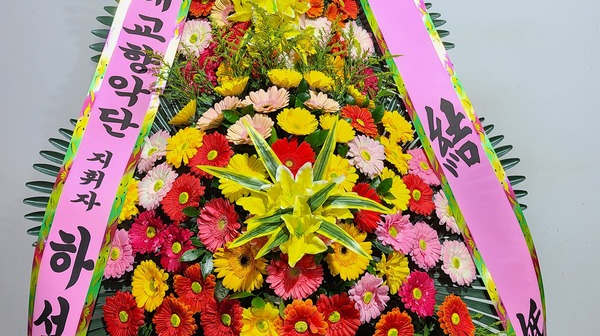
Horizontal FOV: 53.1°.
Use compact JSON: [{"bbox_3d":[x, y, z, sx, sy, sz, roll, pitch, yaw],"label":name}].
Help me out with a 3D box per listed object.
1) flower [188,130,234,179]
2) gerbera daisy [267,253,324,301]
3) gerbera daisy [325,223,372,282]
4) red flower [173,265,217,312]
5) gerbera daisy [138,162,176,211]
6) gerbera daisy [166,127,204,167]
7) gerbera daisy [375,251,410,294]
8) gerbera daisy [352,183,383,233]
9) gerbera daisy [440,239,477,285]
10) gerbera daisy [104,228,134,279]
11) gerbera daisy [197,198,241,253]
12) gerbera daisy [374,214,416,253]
[{"bbox_3d":[-0.190,-0.029,1.290,0.107,0.107,0.037,3,-16,17],"label":"flower"},{"bbox_3d":[-0.009,0.214,1.200,0.113,0.113,0.042,-1,0,0],"label":"gerbera daisy"},{"bbox_3d":[0.093,0.167,1.199,0.113,0.113,0.042,-4,1,-22],"label":"gerbera daisy"},{"bbox_3d":[-0.235,0.269,1.340,0.104,0.108,0.038,3,-17,17],"label":"red flower"},{"bbox_3d":[-0.313,0.040,1.310,0.107,0.107,0.037,5,-13,31],"label":"gerbera daisy"},{"bbox_3d":[-0.252,-0.045,1.320,0.102,0.102,0.037,5,-16,30],"label":"gerbera daisy"},{"bbox_3d":[0.199,0.224,1.290,0.096,0.096,0.042,-2,-4,-25],"label":"gerbera daisy"},{"bbox_3d":[0.131,0.086,1.257,0.035,0.106,0.106,-19,-7,42],"label":"gerbera daisy"},{"bbox_3d":[0.341,0.210,1.309,0.107,0.107,0.035,-7,-25,-42],"label":"gerbera daisy"},{"bbox_3d":[-0.408,0.189,1.330,0.107,0.107,0.037,5,-5,28],"label":"gerbera daisy"},{"bbox_3d":[-0.167,0.118,1.230,0.111,0.111,0.040,4,-4,25],"label":"gerbera daisy"},{"bbox_3d":[0.217,0.150,1.380,0.103,0.106,0.038,-3,-13,-16],"label":"gerbera daisy"}]

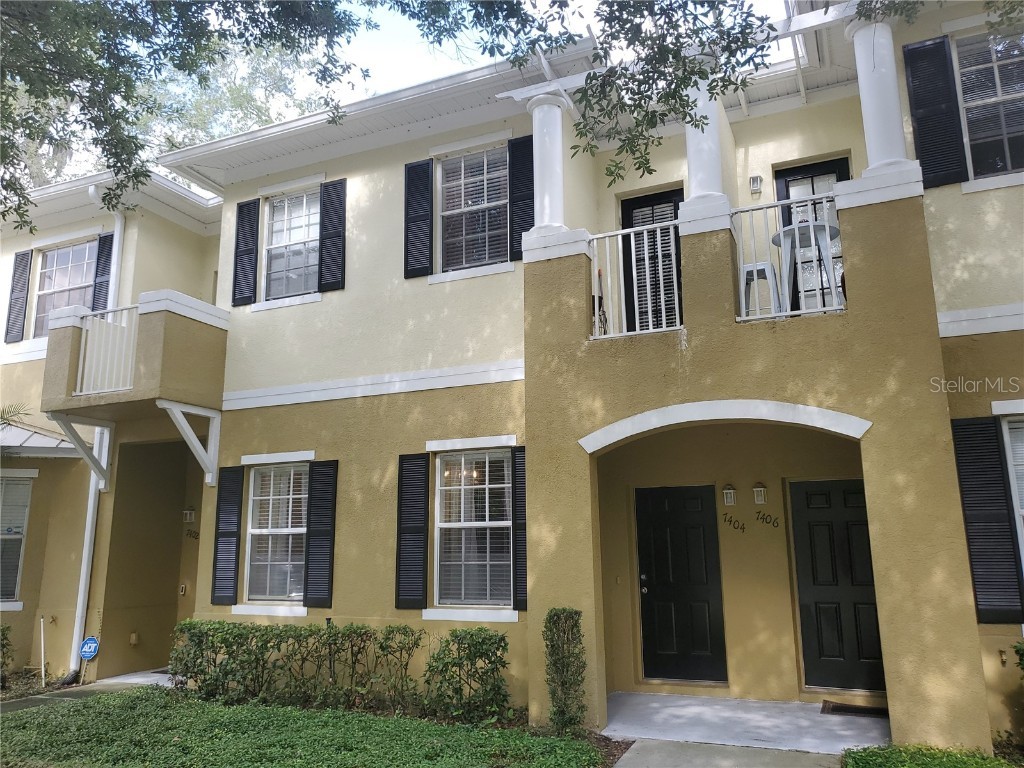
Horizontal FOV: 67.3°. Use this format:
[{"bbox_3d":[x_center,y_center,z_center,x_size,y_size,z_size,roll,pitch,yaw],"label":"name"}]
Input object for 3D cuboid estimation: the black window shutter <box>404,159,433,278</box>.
[{"bbox_3d":[-1.083,-1.933,8.999,0.370,1.438,0.050,-6,-13,23],"label":"black window shutter"}]

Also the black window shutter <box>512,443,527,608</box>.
[{"bbox_3d":[0.185,1.420,7.597,0.370,1.588,0.040,-6,-12,23],"label":"black window shutter"}]

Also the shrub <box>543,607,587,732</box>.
[{"bbox_3d":[0.448,2.396,6.417,0.347,1.005,0.340,-6,-12,23],"label":"shrub"}]

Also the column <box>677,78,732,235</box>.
[{"bbox_3d":[1.773,-2.102,7.116,0.445,1.633,0.410,-6,-12,23],"label":"column"}]

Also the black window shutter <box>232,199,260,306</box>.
[{"bbox_3d":[-3.449,-1.706,9.999,0.381,1.431,0.050,-6,-13,23],"label":"black window shutter"}]

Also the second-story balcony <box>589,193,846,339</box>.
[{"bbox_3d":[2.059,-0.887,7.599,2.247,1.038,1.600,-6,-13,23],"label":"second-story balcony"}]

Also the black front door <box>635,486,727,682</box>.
[{"bbox_3d":[1.829,2.139,8.333,0.900,2.026,0.045,-6,-12,23],"label":"black front door"}]

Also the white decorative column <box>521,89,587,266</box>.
[{"bbox_3d":[0.453,-2.094,7.837,0.665,1.803,0.480,-6,-13,23],"label":"white decorative column"}]

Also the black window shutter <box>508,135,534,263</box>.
[{"bbox_3d":[0.155,-2.001,8.264,0.370,1.396,0.040,-6,-12,23],"label":"black window shutter"}]

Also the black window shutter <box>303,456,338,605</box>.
[{"bbox_3d":[-2.177,1.699,8.762,0.392,1.632,0.050,-6,-13,23],"label":"black window shutter"}]

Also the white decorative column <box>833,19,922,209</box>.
[{"bbox_3d":[3.052,-2.250,6.577,0.643,1.663,0.410,-6,-12,23],"label":"white decorative column"}]

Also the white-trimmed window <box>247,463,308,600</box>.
[{"bbox_3d":[-2.772,1.762,9.118,0.926,1.613,0.100,-6,-13,23],"label":"white-trimmed window"}]

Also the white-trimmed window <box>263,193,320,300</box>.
[{"bbox_3d":[-2.691,-1.739,9.621,0.940,1.385,0.080,-6,-12,23],"label":"white-trimmed window"}]

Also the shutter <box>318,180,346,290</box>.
[{"bbox_3d":[-2.142,-1.780,9.240,0.373,1.392,0.040,-6,-12,23],"label":"shutter"}]

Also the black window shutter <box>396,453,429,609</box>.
[{"bbox_3d":[-1.062,1.578,8.294,0.377,1.640,0.050,-6,-13,23],"label":"black window shutter"}]

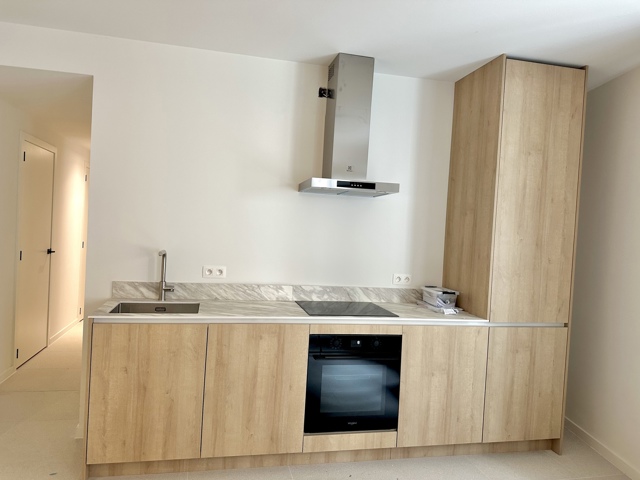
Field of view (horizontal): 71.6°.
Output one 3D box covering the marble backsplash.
[{"bbox_3d":[-0.215,0.393,3.258,2.435,0.120,0.021,3,1,-12],"label":"marble backsplash"}]

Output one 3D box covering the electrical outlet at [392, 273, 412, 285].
[{"bbox_3d":[0.640,0.309,3.445,0.154,0.079,0.012,3,1,-12],"label":"electrical outlet"}]

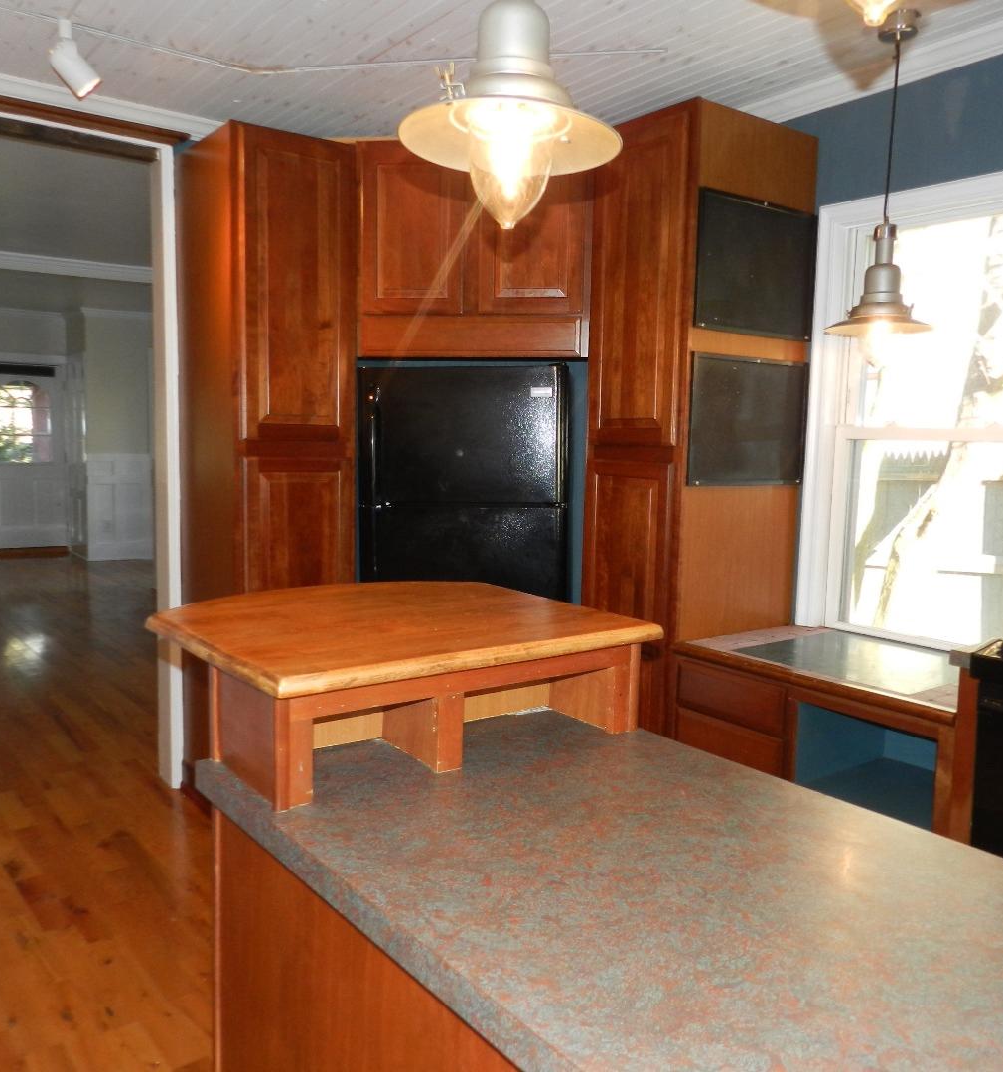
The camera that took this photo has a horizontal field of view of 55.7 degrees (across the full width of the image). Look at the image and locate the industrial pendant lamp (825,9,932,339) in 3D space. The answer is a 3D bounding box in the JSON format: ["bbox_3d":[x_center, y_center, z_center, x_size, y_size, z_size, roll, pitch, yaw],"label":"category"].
[{"bbox_3d":[1.057,-0.963,2.595,0.294,0.890,0.294,-3,7,-36],"label":"industrial pendant lamp"}]

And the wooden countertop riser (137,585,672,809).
[{"bbox_3d":[-0.201,0.222,1.667,0.694,0.183,0.672,-3,7,-36],"label":"wooden countertop riser"}]

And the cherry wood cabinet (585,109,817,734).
[{"bbox_3d":[0.661,-0.119,3.299,0.599,2.438,0.460,-3,7,-36],"label":"cherry wood cabinet"}]

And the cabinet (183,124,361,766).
[{"bbox_3d":[-0.893,-0.183,3.597,0.462,2.438,0.575,-3,7,-36],"label":"cabinet"}]

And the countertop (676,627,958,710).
[{"bbox_3d":[1.041,0.386,2.790,0.625,0.033,0.897,-3,7,-36],"label":"countertop"}]

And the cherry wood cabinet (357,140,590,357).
[{"bbox_3d":[-0.054,-1.025,3.550,0.840,0.730,0.480,3,6,12],"label":"cherry wood cabinet"}]

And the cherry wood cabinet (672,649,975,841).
[{"bbox_3d":[1.055,0.772,2.819,0.599,0.775,0.937,-3,7,-36],"label":"cherry wood cabinet"}]

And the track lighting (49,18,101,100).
[{"bbox_3d":[-1.215,-1.373,2.732,0.137,0.200,0.077,-3,7,-36],"label":"track lighting"}]

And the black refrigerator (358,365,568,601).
[{"bbox_3d":[-0.083,0.189,3.823,0.760,1.690,0.760,3,6,12],"label":"black refrigerator"}]

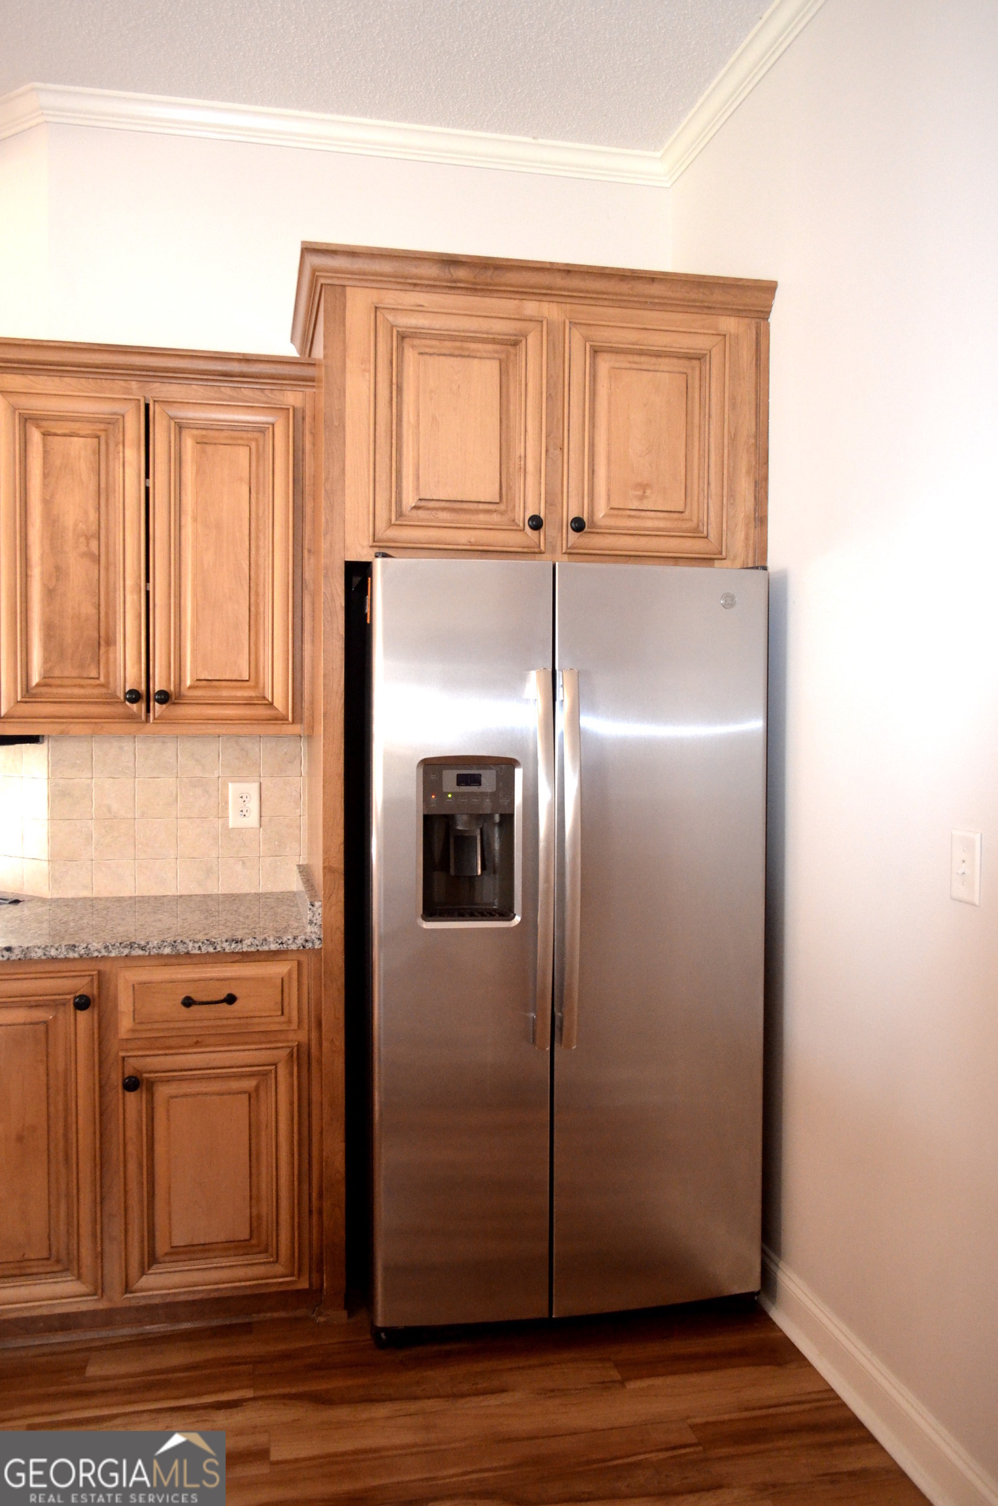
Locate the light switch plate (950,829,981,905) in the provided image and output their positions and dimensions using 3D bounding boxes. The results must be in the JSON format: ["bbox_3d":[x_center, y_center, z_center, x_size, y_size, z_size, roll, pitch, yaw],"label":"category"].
[{"bbox_3d":[0.804,0.199,1.960,0.016,0.124,0.080,0,2,-12],"label":"light switch plate"}]

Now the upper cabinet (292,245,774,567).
[{"bbox_3d":[0.041,-0.776,2.892,1.099,0.672,0.705,0,2,-12],"label":"upper cabinet"}]

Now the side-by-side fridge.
[{"bbox_3d":[0.100,0.434,2.857,0.908,1.763,0.840,0,2,-12],"label":"side-by-side fridge"}]

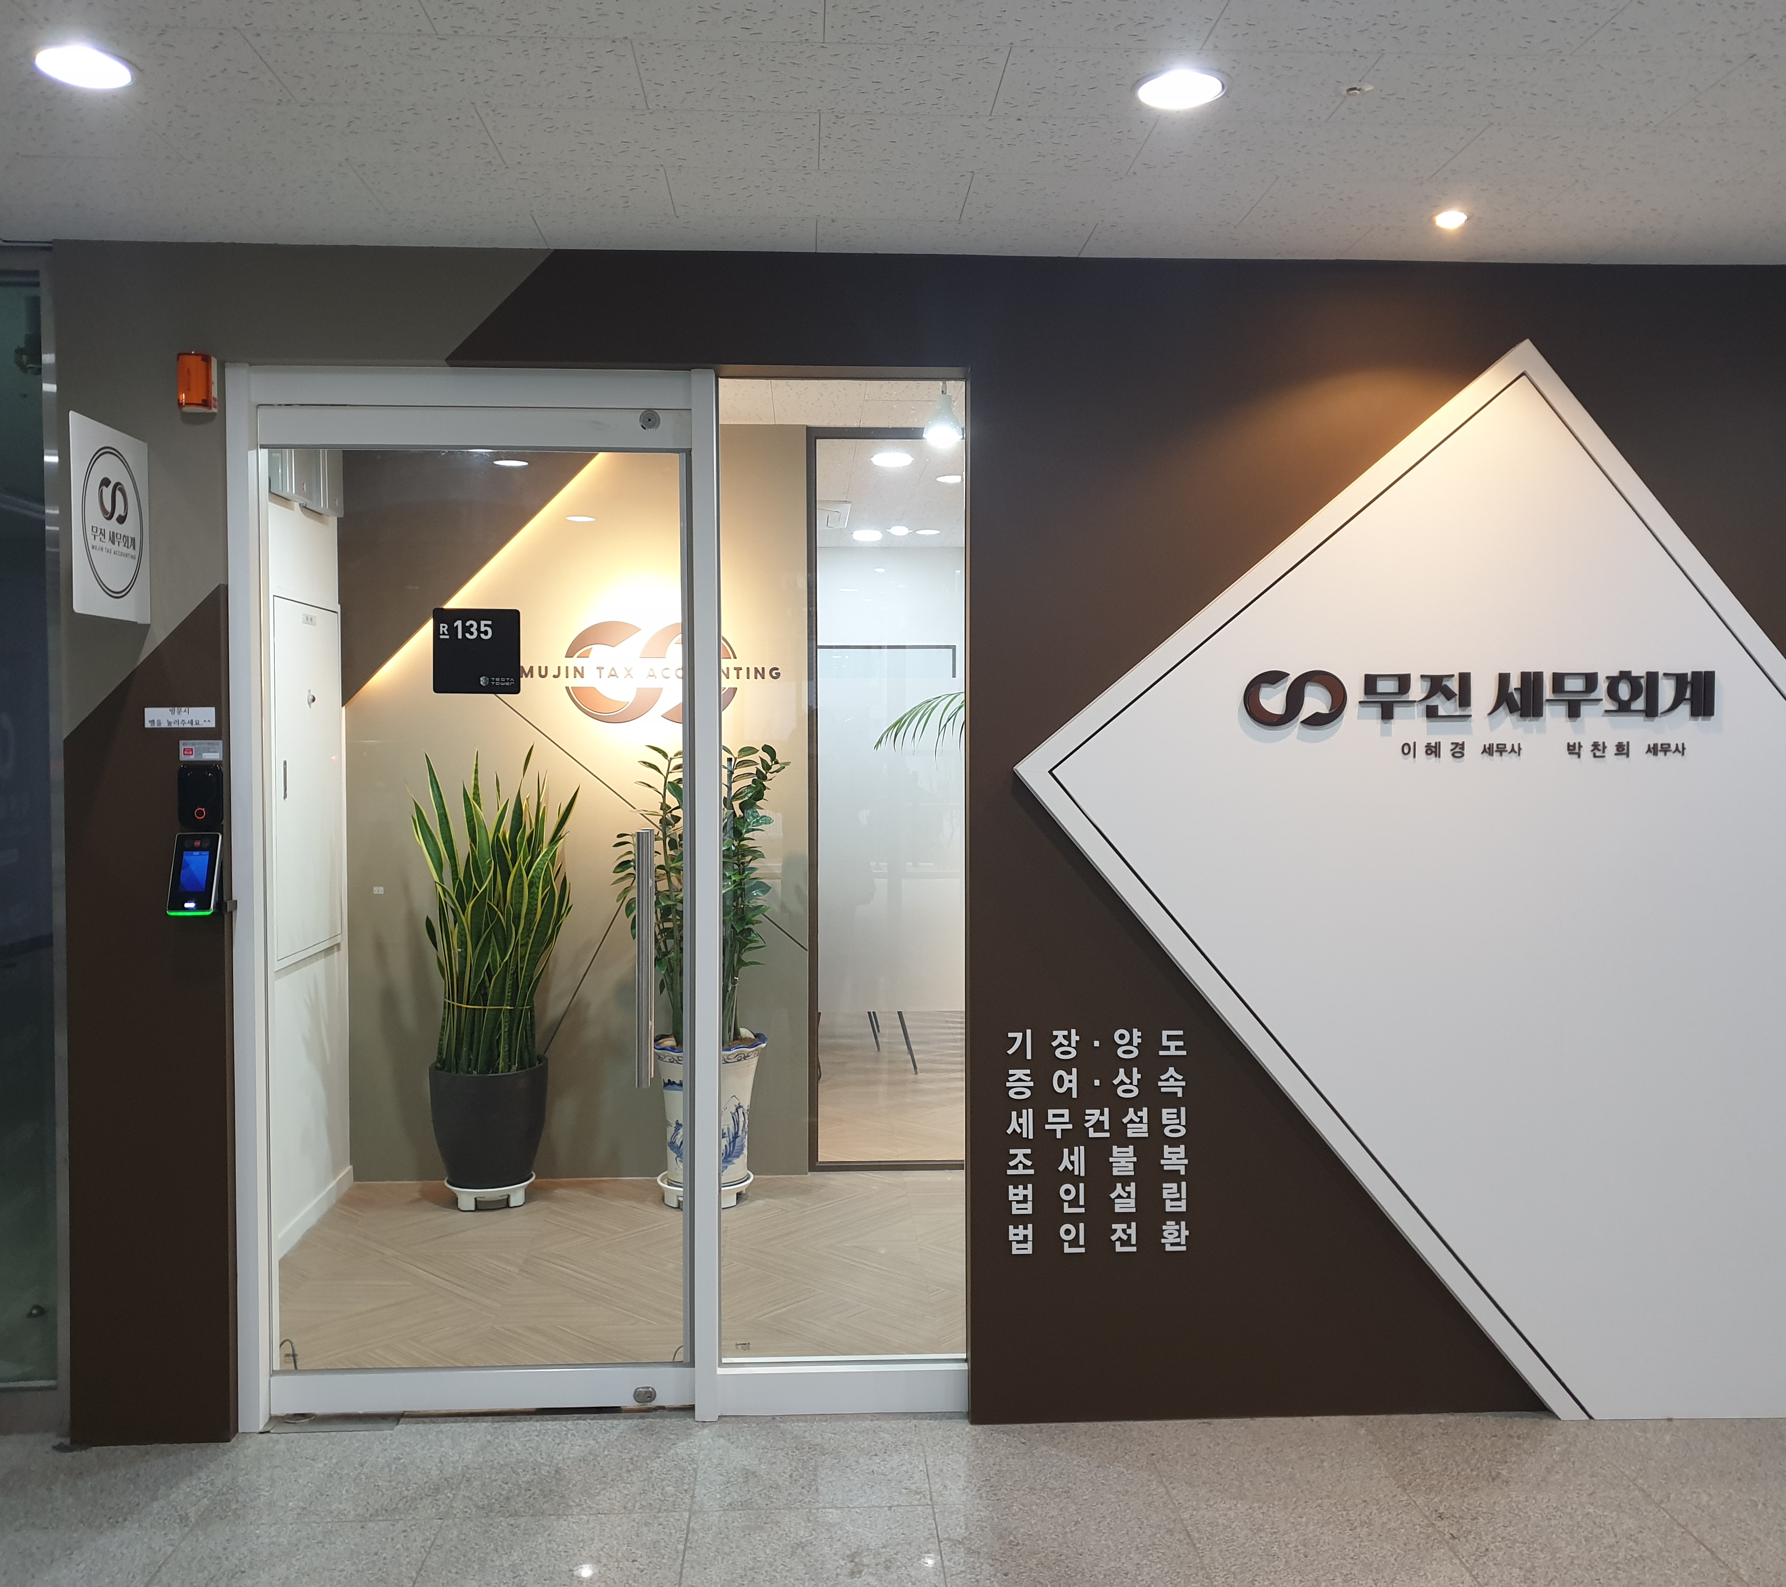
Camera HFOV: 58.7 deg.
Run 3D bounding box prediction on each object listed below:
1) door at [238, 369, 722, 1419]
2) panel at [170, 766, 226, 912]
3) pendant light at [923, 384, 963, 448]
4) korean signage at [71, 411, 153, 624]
[{"bbox_3d":[-0.956,0.250,3.696,1.105,2.437,0.090,0,2,-3],"label":"door"},{"bbox_3d":[-1.545,0.101,3.527,0.106,0.330,0.085,0,2,-3],"label":"panel"},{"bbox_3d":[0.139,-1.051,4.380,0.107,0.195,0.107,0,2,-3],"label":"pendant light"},{"bbox_3d":[-1.647,-0.568,3.354,0.020,0.400,0.375,0,2,-3],"label":"korean signage"}]

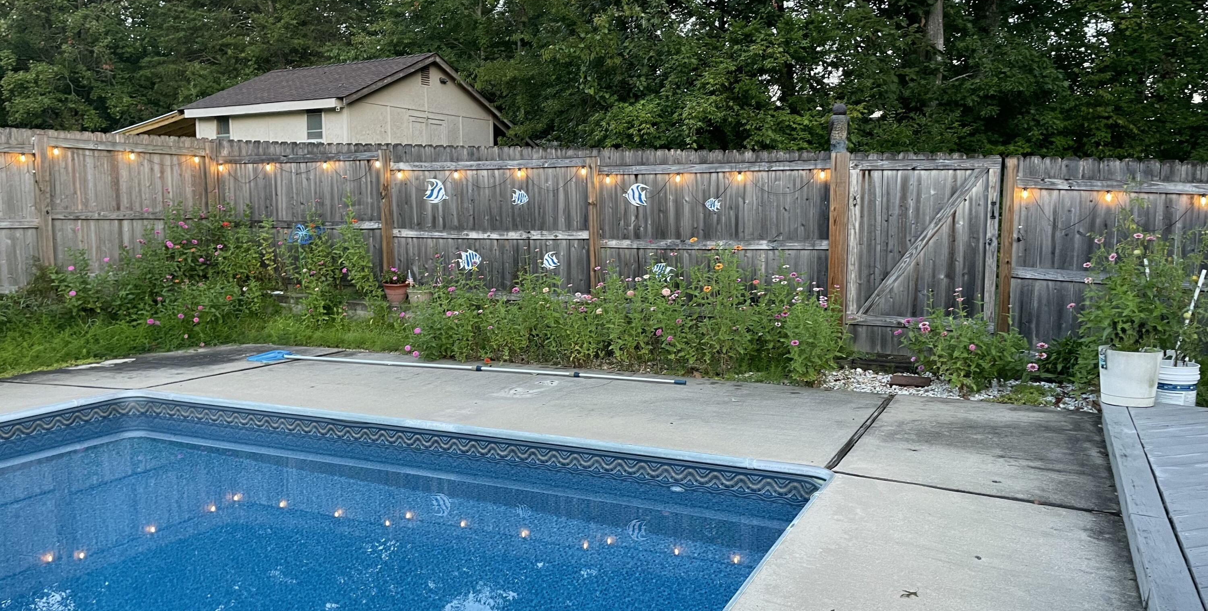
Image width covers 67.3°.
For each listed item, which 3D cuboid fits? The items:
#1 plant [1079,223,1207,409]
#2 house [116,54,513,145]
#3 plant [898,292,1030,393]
[{"bbox_3d":[3.620,0.034,6.135,0.720,1.270,0.660,2,6,26],"label":"plant"},{"bbox_3d":[-7.016,-3.851,22.404,7.650,3.980,5.780,3,7,29],"label":"house"},{"bbox_3d":[2.901,0.267,7.264,0.960,0.800,0.720,2,6,26],"label":"plant"}]

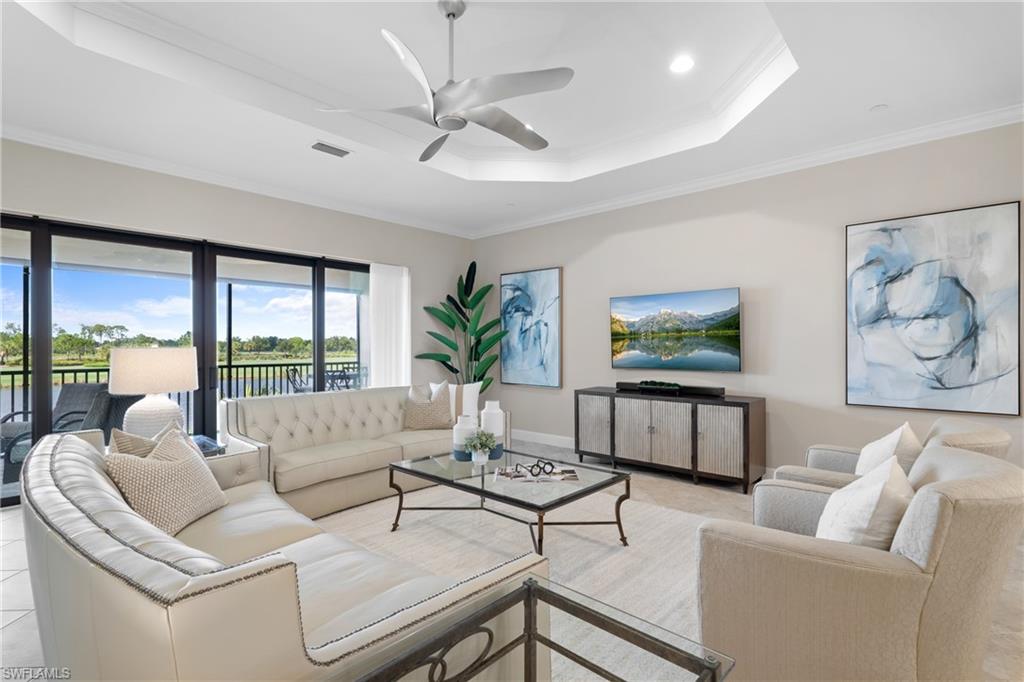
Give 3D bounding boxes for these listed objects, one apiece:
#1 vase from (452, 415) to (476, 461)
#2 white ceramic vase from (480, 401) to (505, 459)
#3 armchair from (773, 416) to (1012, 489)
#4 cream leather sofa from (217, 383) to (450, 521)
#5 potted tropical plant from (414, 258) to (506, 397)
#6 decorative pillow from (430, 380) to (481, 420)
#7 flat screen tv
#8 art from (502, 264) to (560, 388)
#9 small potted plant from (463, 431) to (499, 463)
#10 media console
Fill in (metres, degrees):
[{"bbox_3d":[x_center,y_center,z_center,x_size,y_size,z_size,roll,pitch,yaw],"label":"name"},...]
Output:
[{"bbox_3d":[-0.354,0.739,3.477,0.180,0.335,0.180,0,0,0],"label":"vase"},{"bbox_3d":[-0.152,0.688,3.535,0.175,0.435,0.175,0,0,0],"label":"white ceramic vase"},{"bbox_3d":[2.118,0.911,2.621,0.930,0.900,0.860,0,0,37],"label":"armchair"},{"bbox_3d":[-1.257,0.944,4.337,2.450,0.880,1.080,0,0,-43],"label":"cream leather sofa"},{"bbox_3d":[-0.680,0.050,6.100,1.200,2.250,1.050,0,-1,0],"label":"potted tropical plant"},{"bbox_3d":[-0.600,0.710,4.970,0.530,0.500,0.170,0,-16,-23],"label":"decorative pillow"},{"bbox_3d":[1.707,-0.096,4.869,1.410,0.820,0.060,0,0,39],"label":"flat screen tv"},{"bbox_3d":[0.243,-0.168,6.100,1.020,1.530,0.055,0,-1,43],"label":"art"},{"bbox_3d":[-0.233,0.786,3.359,0.235,0.240,0.235,0,0,0],"label":"small potted plant"},{"bbox_3d":[1.555,0.957,4.770,1.840,0.810,0.460,0,-1,43],"label":"media console"}]

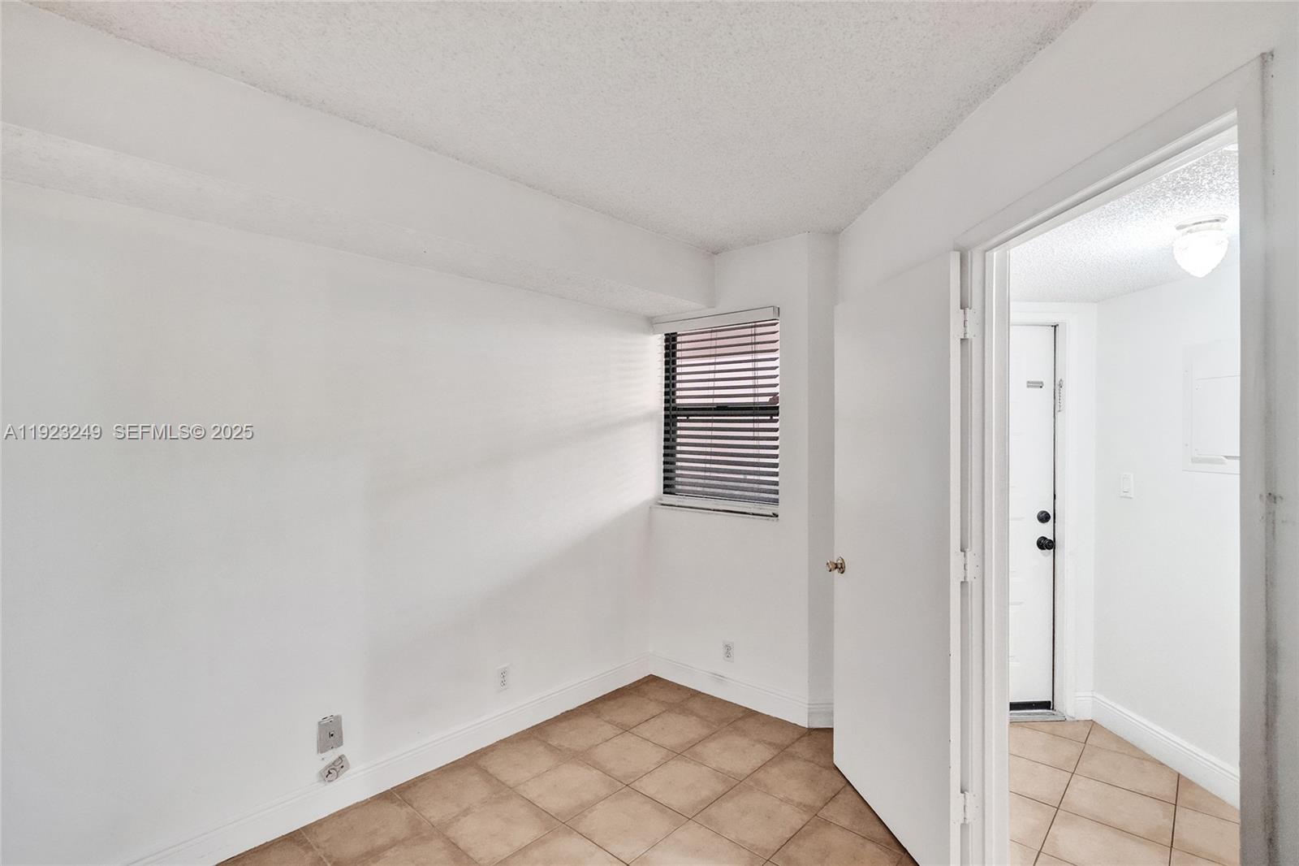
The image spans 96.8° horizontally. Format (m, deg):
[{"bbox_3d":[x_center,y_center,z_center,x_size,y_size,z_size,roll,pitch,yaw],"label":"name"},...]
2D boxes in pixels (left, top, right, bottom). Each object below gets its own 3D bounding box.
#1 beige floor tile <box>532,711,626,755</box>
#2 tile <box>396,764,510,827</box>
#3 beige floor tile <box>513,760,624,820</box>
[{"bbox_3d":[-0.323,1.455,2.796,0.330,0.010,0.330,0,0,42],"label":"beige floor tile"},{"bbox_3d":[-0.792,1.455,2.340,0.330,0.010,0.330,0,0,42],"label":"tile"},{"bbox_3d":[-0.336,1.502,2.442,0.335,0.010,0.335,-1,-1,42],"label":"beige floor tile"}]

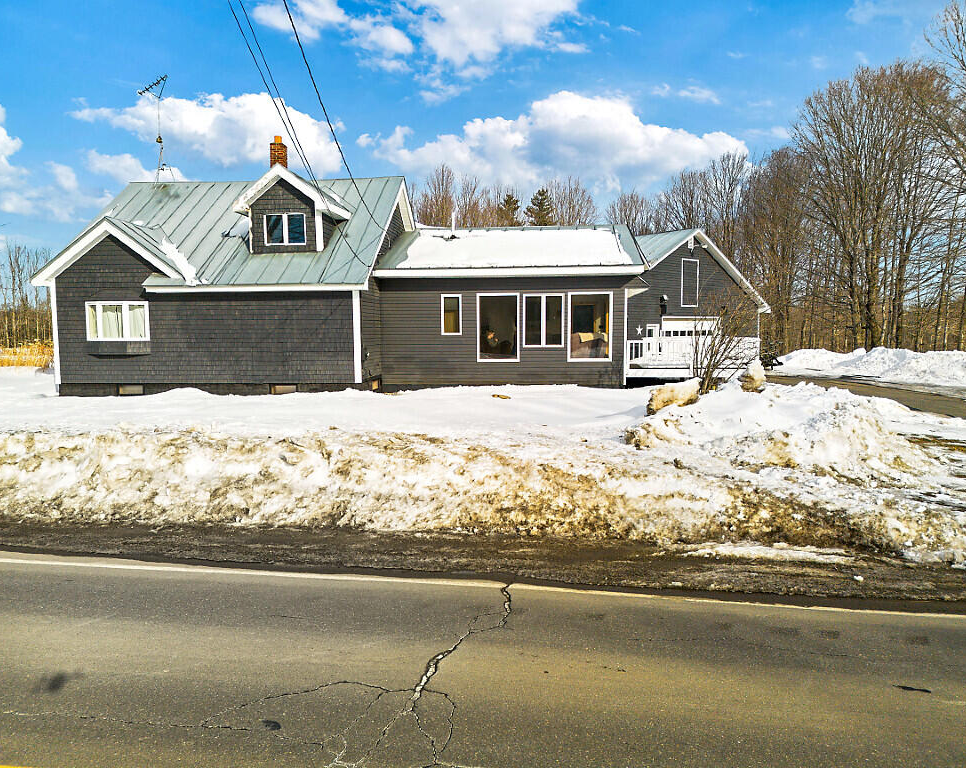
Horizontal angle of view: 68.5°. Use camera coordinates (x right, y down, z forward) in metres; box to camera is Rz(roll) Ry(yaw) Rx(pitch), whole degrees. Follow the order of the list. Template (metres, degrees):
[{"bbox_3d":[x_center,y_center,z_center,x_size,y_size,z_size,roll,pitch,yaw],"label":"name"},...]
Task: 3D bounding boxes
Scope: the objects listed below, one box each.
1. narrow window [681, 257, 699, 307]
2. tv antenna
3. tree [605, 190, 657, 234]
[{"bbox_3d":[9.599,-4.707,32.924,1.350,2.250,0.120,-5,6,-41],"label":"narrow window"},{"bbox_3d":[-12.122,-9.322,26.293,2.200,3.750,0.750,4,7,43],"label":"tv antenna"},{"bbox_3d":[13.404,-10.163,64.375,5.200,14.480,5.200,0,5,0],"label":"tree"}]

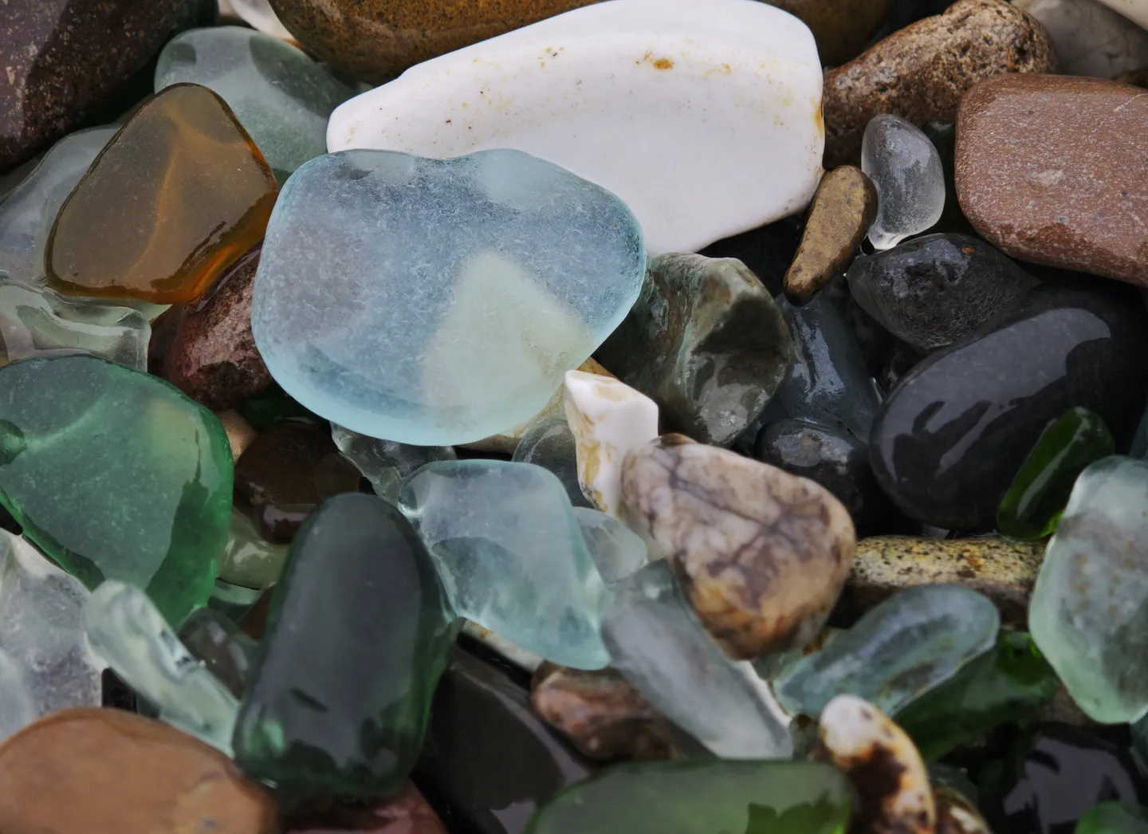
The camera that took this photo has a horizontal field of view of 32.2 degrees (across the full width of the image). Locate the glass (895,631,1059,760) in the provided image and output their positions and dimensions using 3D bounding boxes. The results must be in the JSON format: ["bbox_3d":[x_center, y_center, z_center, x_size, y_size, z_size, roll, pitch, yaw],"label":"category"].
[{"bbox_3d":[0.052,0.035,0.255,0.025,0.008,0.013,-32,65,-17],"label":"glass"}]

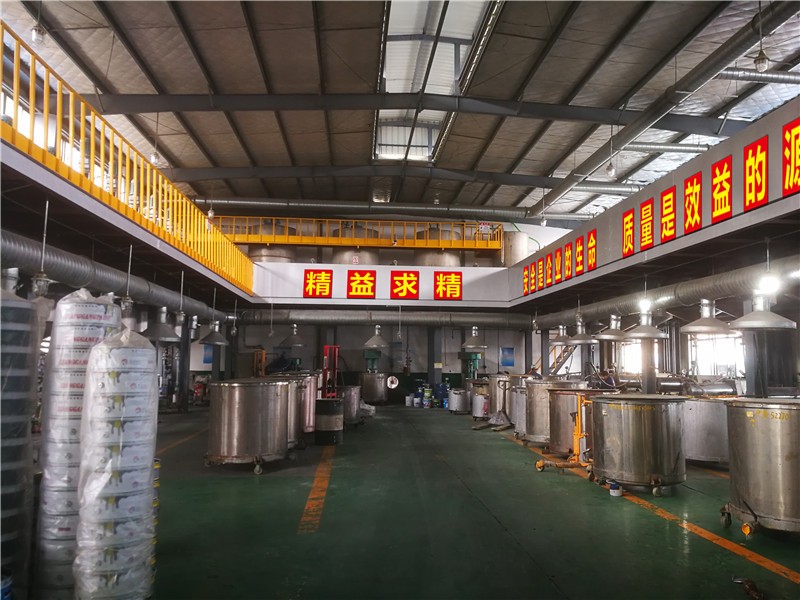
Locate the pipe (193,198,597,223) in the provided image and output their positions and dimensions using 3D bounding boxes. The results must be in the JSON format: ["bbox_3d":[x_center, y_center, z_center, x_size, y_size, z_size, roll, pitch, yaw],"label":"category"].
[{"bbox_3d":[-0.191,-2.927,19.712,13.300,0.420,0.400,1,-6,-4],"label":"pipe"}]

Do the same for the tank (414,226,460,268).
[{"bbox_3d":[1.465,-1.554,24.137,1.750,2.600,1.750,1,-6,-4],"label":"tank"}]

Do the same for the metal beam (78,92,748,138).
[{"bbox_3d":[0.749,-5.318,17.486,19.000,0.980,0.300,1,-6,-4],"label":"metal beam"}]

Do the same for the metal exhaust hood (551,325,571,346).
[{"bbox_3d":[5.162,1.119,19.700,0.900,0.670,0.900,1,-6,-4],"label":"metal exhaust hood"}]

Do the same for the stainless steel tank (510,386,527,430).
[{"bbox_3d":[3.039,2.554,14.473,0.850,1.120,0.850,1,-6,-4],"label":"stainless steel tank"}]

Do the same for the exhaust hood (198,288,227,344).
[{"bbox_3d":[-5.952,0.539,20.000,0.900,1.750,0.900,1,-6,-4],"label":"exhaust hood"}]

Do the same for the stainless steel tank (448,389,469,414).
[{"bbox_3d":[1.896,3.260,20.010,0.650,0.780,0.650,1,-6,-4],"label":"stainless steel tank"}]

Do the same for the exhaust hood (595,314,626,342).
[{"bbox_3d":[4.981,0.657,14.391,0.980,0.630,0.980,1,-6,-4],"label":"exhaust hood"}]

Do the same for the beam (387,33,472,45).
[{"bbox_3d":[0.605,-6.355,15.166,2.250,0.230,0.160,1,-6,-4],"label":"beam"}]

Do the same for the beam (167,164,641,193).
[{"bbox_3d":[0.253,-4.046,20.760,16.200,0.750,0.250,1,-6,-4],"label":"beam"}]

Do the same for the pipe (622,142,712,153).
[{"bbox_3d":[7.865,-4.492,18.416,2.500,0.270,0.270,1,-6,-4],"label":"pipe"}]

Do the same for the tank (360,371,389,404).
[{"bbox_3d":[-1.009,3.379,23.575,1.060,1.220,1.060,1,-6,-4],"label":"tank"}]

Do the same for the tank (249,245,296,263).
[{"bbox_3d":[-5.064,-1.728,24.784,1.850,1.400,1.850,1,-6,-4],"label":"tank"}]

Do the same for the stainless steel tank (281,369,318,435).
[{"bbox_3d":[-2.360,2.316,13.558,1.100,1.270,1.100,1,-6,-4],"label":"stainless steel tank"}]

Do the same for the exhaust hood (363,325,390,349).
[{"bbox_3d":[-0.866,1.342,23.078,0.950,0.840,0.950,1,-6,-4],"label":"exhaust hood"}]

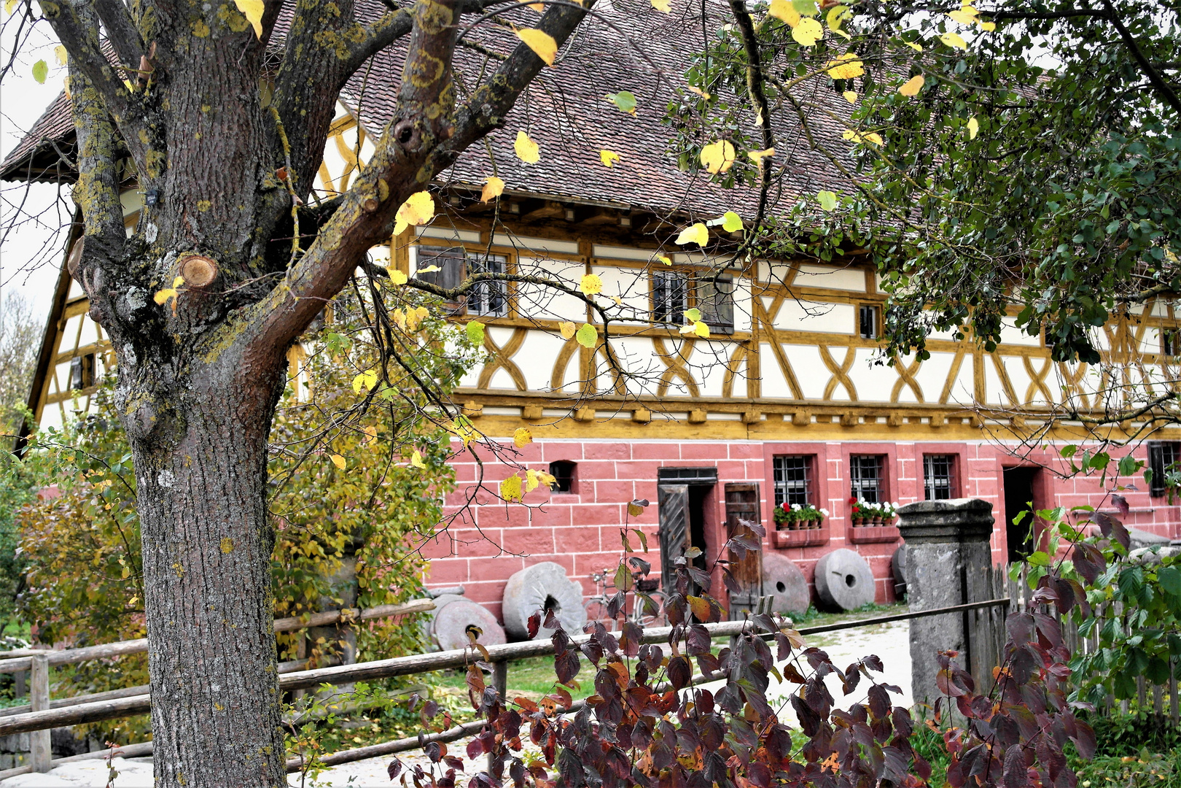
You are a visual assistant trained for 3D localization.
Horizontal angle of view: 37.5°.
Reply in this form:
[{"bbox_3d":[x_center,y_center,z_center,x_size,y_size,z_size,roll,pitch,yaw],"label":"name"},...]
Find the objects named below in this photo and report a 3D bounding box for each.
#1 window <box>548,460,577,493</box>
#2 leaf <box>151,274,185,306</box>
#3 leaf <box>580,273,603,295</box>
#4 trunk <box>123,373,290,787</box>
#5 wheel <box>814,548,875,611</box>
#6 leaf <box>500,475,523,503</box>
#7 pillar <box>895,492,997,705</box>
[{"bbox_3d":[-0.456,1.212,25.431,0.520,0.470,0.170,2,-6,-40],"label":"window"},{"bbox_3d":[-1.213,-0.299,5.000,0.092,0.088,0.035,-1,-4,-14],"label":"leaf"},{"bbox_3d":[0.003,-0.321,5.100,0.067,0.062,0.020,-2,-4,0],"label":"leaf"},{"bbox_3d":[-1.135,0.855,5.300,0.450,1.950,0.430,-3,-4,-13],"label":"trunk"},{"bbox_3d":[4.196,3.101,28.601,1.070,1.070,0.270,1,-21,-36],"label":"wheel"},{"bbox_3d":[-0.231,0.276,5.100,0.064,0.081,0.020,-2,-4,-3],"label":"leaf"},{"bbox_3d":[2.915,1.782,14.100,0.570,1.780,0.570,-6,-6,40],"label":"pillar"}]

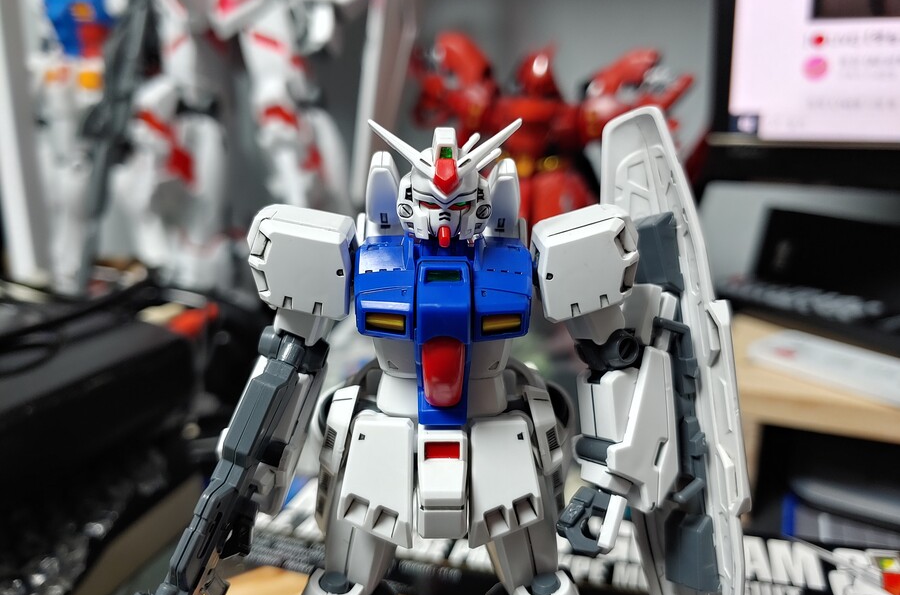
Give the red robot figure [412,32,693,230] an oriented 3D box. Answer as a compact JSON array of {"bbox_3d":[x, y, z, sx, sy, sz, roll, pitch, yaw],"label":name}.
[{"bbox_3d":[0.074,-0.082,0.495,0.190,0.215,0.120,2,15,6],"label":"red robot figure"}]

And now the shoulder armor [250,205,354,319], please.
[{"bbox_3d":[-0.033,-0.009,0.151,0.021,0.022,0.026,10,15,-2],"label":"shoulder armor"}]

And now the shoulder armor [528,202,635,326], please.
[{"bbox_3d":[0.031,-0.008,0.151,0.021,0.022,0.026,-8,15,2],"label":"shoulder armor"}]

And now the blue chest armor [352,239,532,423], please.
[{"bbox_3d":[-0.002,0.007,0.155,0.040,0.041,0.028,1,15,0],"label":"blue chest armor"}]

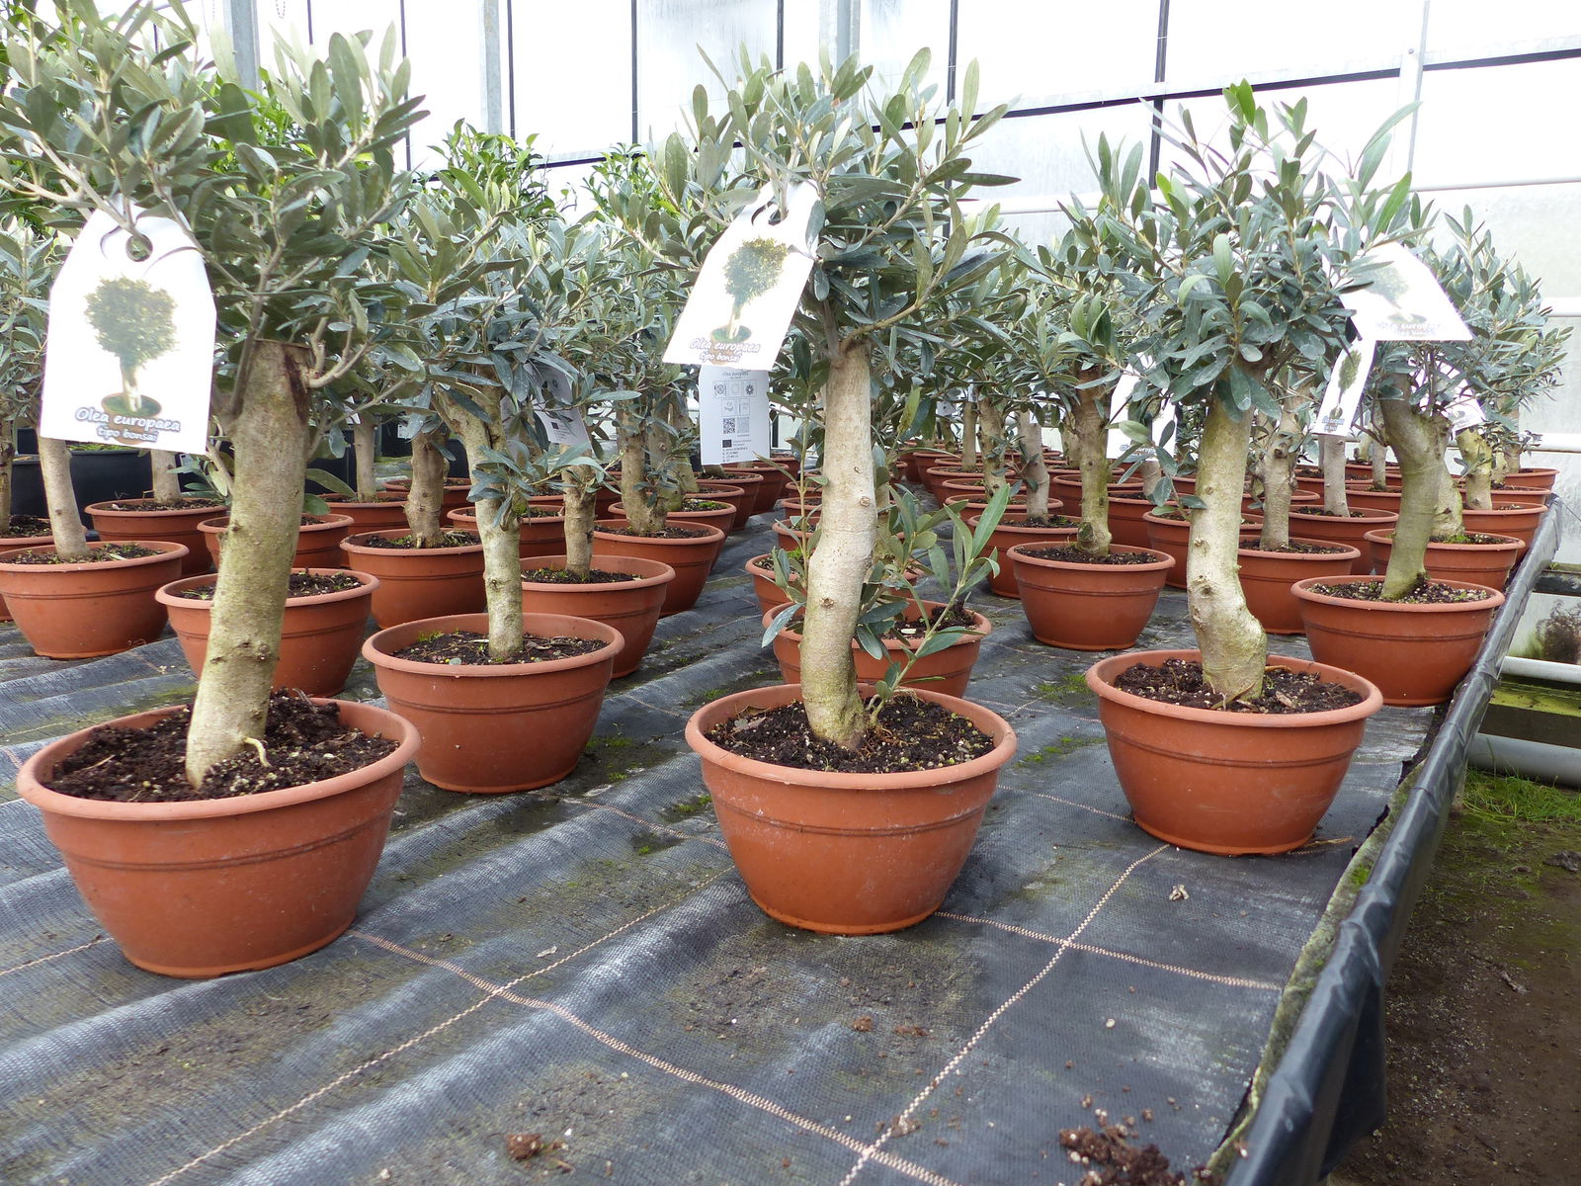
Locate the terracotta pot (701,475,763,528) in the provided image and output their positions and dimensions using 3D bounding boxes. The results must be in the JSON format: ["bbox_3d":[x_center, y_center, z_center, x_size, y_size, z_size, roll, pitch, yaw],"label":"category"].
[{"bbox_3d":[-0.186,-0.226,2.838,0.238,0.125,0.238,1,11,0],"label":"terracotta pot"}]

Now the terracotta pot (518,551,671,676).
[{"bbox_3d":[-0.288,0.034,1.600,0.255,0.134,0.255,1,11,0],"label":"terracotta pot"}]

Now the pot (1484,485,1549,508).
[{"bbox_3d":[1.879,-0.211,3.066,0.255,0.134,0.255,1,11,0],"label":"pot"}]

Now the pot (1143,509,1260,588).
[{"bbox_3d":[0.869,-0.089,2.395,0.256,0.136,0.256,1,10,0],"label":"pot"}]

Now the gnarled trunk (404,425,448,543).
[{"bbox_3d":[-0.555,-0.162,1.742,0.068,0.179,0.059,-2,11,-17],"label":"gnarled trunk"}]

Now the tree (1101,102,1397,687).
[{"bbox_3d":[0.404,-0.166,1.013,0.252,0.530,0.237,5,11,21],"label":"tree"}]

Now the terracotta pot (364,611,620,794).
[{"bbox_3d":[-0.317,0.118,1.244,0.272,0.148,0.272,1,10,0],"label":"terracotta pot"}]

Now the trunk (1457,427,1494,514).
[{"bbox_3d":[1.467,-0.266,2.443,0.068,0.184,0.062,7,12,30],"label":"trunk"}]

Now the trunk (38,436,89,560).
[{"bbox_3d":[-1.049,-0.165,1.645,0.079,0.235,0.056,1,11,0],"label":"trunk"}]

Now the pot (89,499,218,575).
[{"bbox_3d":[-1.375,-0.121,2.495,0.272,0.148,0.272,1,10,0],"label":"pot"}]

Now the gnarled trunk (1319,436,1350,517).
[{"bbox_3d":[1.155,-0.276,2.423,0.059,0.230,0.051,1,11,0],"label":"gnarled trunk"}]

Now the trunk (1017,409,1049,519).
[{"bbox_3d":[0.474,-0.258,2.239,0.061,0.242,0.051,1,11,0],"label":"trunk"}]

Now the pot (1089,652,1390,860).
[{"bbox_3d":[0.376,0.137,0.992,0.238,0.125,0.238,1,11,0],"label":"pot"}]

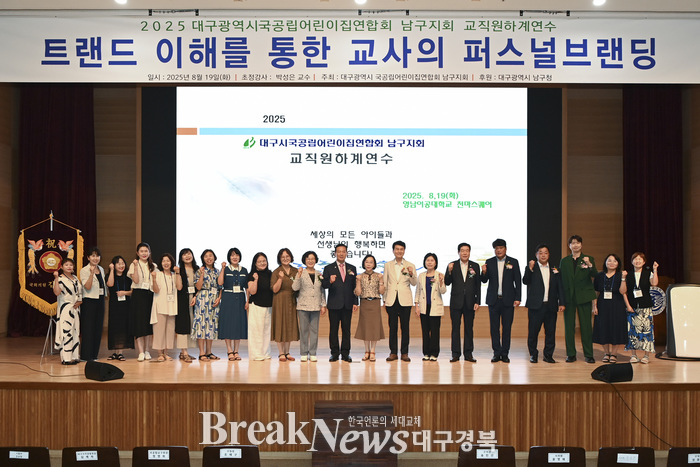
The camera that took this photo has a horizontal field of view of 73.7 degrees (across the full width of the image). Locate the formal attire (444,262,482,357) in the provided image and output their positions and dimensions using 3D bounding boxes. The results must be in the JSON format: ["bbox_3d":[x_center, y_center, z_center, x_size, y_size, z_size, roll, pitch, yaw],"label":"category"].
[{"bbox_3d":[1.666,1.104,6.880,0.520,1.427,0.360,0,0,13],"label":"formal attire"}]

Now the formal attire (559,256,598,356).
[{"bbox_3d":[3.355,1.061,6.860,0.555,1.519,0.360,0,0,22],"label":"formal attire"}]

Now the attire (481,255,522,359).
[{"bbox_3d":[2.227,1.064,6.860,0.591,1.497,0.380,0,0,18],"label":"attire"}]

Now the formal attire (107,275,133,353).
[{"bbox_3d":[-3.383,1.146,6.880,0.410,1.137,0.330,0,0,-12],"label":"formal attire"}]

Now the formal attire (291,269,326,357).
[{"bbox_3d":[-0.597,1.160,6.880,0.491,1.287,0.340,0,0,-9],"label":"formal attire"}]

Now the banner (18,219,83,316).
[{"bbox_3d":[-4.448,0.506,6.950,0.900,1.459,0.080,0,0,-9],"label":"banner"}]

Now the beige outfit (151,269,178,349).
[{"bbox_3d":[-2.719,1.130,6.850,0.410,1.154,0.330,0,0,-13],"label":"beige outfit"}]

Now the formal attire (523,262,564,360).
[{"bbox_3d":[2.832,1.129,6.830,0.602,1.410,0.380,0,0,20],"label":"formal attire"}]

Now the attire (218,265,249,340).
[{"bbox_3d":[-1.726,1.016,6.930,0.429,1.111,0.360,0,0,-15],"label":"attire"}]

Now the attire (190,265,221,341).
[{"bbox_3d":[-2.132,1.028,6.910,0.435,1.078,0.360,0,0,-23],"label":"attire"}]

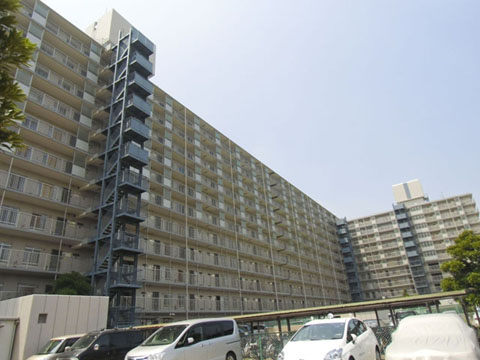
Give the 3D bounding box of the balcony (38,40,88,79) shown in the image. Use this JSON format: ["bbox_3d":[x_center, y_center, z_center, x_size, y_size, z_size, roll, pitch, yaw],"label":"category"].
[{"bbox_3d":[-16.926,-11.050,31.503,1.388,1.308,4.592,-19,-28,28],"label":"balcony"}]

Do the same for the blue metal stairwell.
[{"bbox_3d":[-10.428,-1.113,30.077,3.631,31.421,2.563,-19,-28,28],"label":"blue metal stairwell"}]

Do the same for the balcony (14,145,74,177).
[{"bbox_3d":[-16.122,-1.369,27.065,1.388,1.308,4.592,-19,-28,28],"label":"balcony"}]

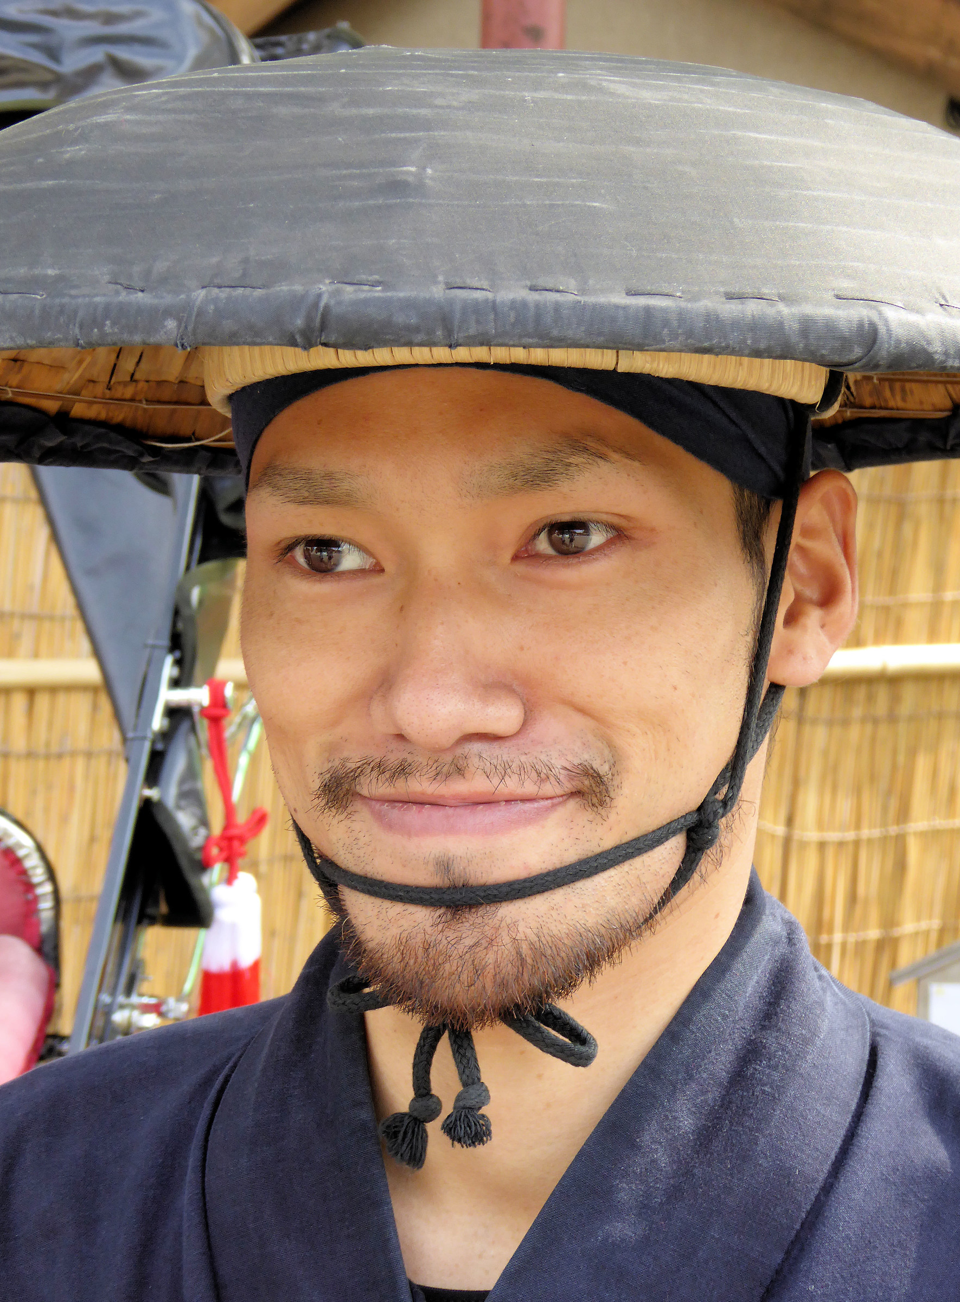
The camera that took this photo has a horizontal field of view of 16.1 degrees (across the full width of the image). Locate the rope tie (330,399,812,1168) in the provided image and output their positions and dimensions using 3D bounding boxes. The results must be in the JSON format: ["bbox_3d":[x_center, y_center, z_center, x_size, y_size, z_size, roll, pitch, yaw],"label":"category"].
[{"bbox_3d":[0.007,0.032,0.945,0.152,0.213,0.128,4,9,17],"label":"rope tie"}]

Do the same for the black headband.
[{"bbox_3d":[0.015,-0.070,0.966,0.164,0.070,0.195,2,2,17],"label":"black headband"}]

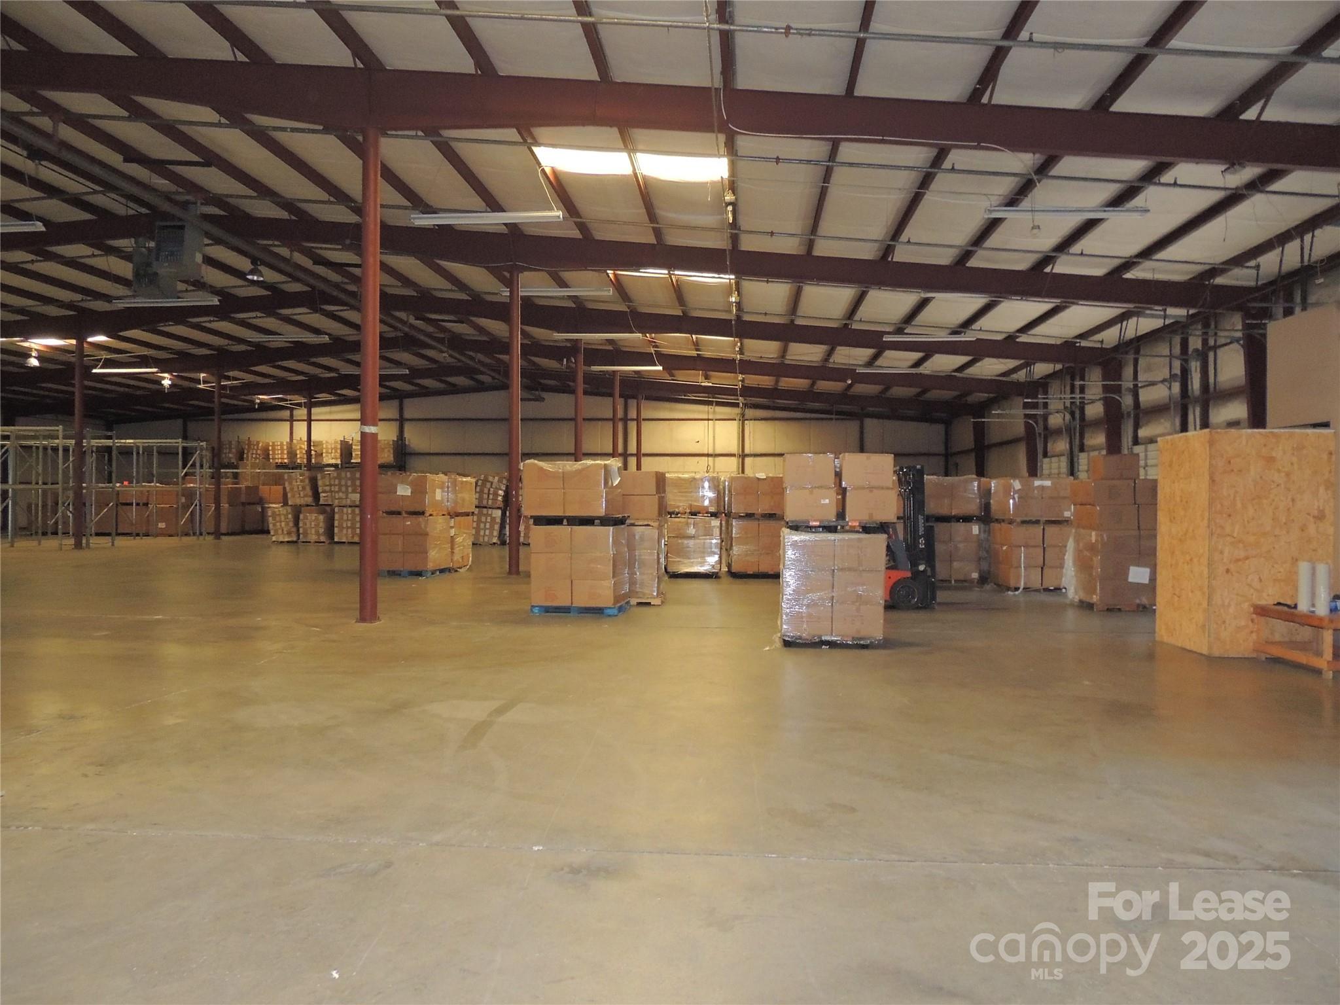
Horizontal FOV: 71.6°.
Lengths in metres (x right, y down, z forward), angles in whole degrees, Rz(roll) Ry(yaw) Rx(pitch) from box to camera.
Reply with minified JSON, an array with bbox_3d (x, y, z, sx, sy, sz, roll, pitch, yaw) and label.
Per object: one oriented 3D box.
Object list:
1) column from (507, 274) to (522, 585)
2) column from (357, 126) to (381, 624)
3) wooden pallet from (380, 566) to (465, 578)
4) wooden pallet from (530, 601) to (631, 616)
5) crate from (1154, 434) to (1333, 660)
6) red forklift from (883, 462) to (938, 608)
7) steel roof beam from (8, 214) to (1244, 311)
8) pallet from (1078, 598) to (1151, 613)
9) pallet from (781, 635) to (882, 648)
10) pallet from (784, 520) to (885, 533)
[{"bbox_3d":[-3.243,-1.631,19.503,0.222,6.337,0.222,0,0,5],"label":"column"},{"bbox_3d":[-3.858,-1.634,11.941,0.222,6.337,0.222,0,0,5],"label":"column"},{"bbox_3d":[-5.360,1.454,19.619,1.090,0.145,1.240,0,0,5],"label":"wooden pallet"},{"bbox_3d":[-1.270,1.476,13.286,1.220,0.145,1.120,0,0,6],"label":"wooden pallet"},{"bbox_3d":[6.215,0.425,10.122,1.286,2.326,1.053,0,0,0],"label":"crate"},{"bbox_3d":[2.857,0.505,14.178,2.100,2.130,1.070,0,0,-3],"label":"red forklift"},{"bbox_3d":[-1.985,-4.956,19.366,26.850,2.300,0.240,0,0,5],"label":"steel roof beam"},{"bbox_3d":[6.816,1.522,13.953,1.200,0.140,0.980,0,0,3],"label":"pallet"},{"bbox_3d":[1.769,1.492,10.495,1.020,0.145,1.130,0,0,5],"label":"pallet"},{"bbox_3d":[1.844,0.268,10.540,1.030,0.135,1.130,0,0,5],"label":"pallet"}]

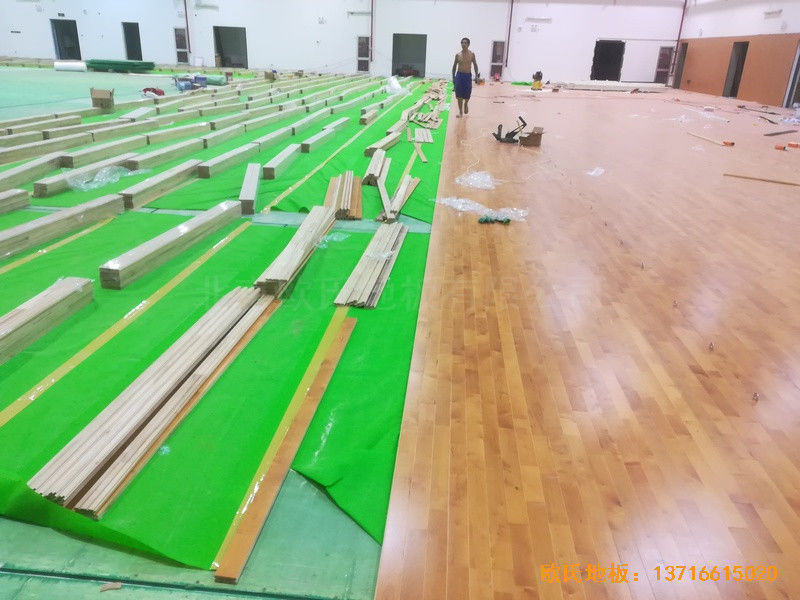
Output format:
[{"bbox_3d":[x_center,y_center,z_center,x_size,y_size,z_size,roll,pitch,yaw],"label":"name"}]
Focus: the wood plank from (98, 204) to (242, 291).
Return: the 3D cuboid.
[{"bbox_3d":[-1.614,-0.470,4.497,0.129,0.126,1.820,6,23,8],"label":"wood plank"}]

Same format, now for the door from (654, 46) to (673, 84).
[{"bbox_3d":[14.812,-12.991,33.591,0.819,2.112,0.100,4,22,4],"label":"door"}]

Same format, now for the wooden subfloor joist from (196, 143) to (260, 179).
[{"bbox_3d":[-2.053,-1.740,7.392,0.120,0.121,1.903,3,22,3],"label":"wooden subfloor joist"}]

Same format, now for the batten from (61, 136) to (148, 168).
[{"bbox_3d":[-3.689,-1.911,7.660,0.126,0.121,1.882,3,22,3],"label":"batten"}]

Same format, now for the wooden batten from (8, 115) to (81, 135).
[{"bbox_3d":[-5.618,-2.761,9.555,0.116,0.120,1.876,2,22,0],"label":"wooden batten"}]

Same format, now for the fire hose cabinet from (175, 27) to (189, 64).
[{"bbox_3d":[-13.036,-15.166,35.851,0.720,1.989,0.120,4,22,4],"label":"fire hose cabinet"}]

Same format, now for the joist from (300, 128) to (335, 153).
[{"bbox_3d":[-1.218,-2.423,9.115,0.120,0.123,1.792,4,22,4],"label":"joist"}]

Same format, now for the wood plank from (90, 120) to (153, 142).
[{"bbox_3d":[-4.322,-2.672,9.455,0.122,0.124,1.833,5,22,6],"label":"wood plank"}]

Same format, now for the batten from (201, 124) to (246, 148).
[{"bbox_3d":[-2.695,-2.538,9.264,0.119,0.123,1.805,3,22,3],"label":"batten"}]

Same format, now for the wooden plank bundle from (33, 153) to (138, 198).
[{"bbox_3d":[-3.191,-1.324,6.264,0.120,0.122,1.768,3,22,3],"label":"wooden plank bundle"}]

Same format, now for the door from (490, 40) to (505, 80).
[{"bbox_3d":[5.596,-13.601,34.244,0.729,2.128,0.100,4,22,4],"label":"door"}]

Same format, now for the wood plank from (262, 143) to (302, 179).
[{"bbox_3d":[-1.417,-1.717,7.377,0.120,0.123,1.786,2,22,0],"label":"wood plank"}]

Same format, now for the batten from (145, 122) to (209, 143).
[{"bbox_3d":[-3.413,-2.596,9.342,0.119,0.123,1.785,6,23,10],"label":"batten"}]

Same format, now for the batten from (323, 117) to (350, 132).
[{"bbox_3d":[-1.125,-3.116,10.812,0.120,0.123,1.786,4,22,5],"label":"batten"}]

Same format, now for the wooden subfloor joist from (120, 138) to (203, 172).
[{"bbox_3d":[-2.868,-1.832,7.530,0.120,0.123,1.798,4,22,6],"label":"wooden subfloor joist"}]

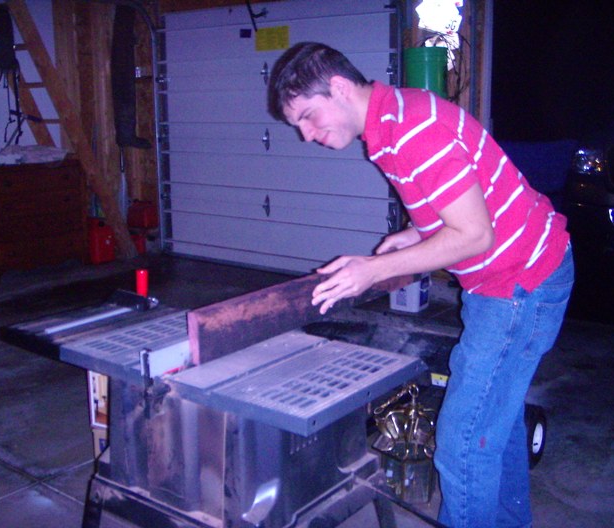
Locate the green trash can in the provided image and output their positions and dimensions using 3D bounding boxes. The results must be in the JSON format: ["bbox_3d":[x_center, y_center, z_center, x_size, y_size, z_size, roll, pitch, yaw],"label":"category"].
[{"bbox_3d":[0.808,-1.275,5.270,0.302,0.370,0.302,0,12,0],"label":"green trash can"}]

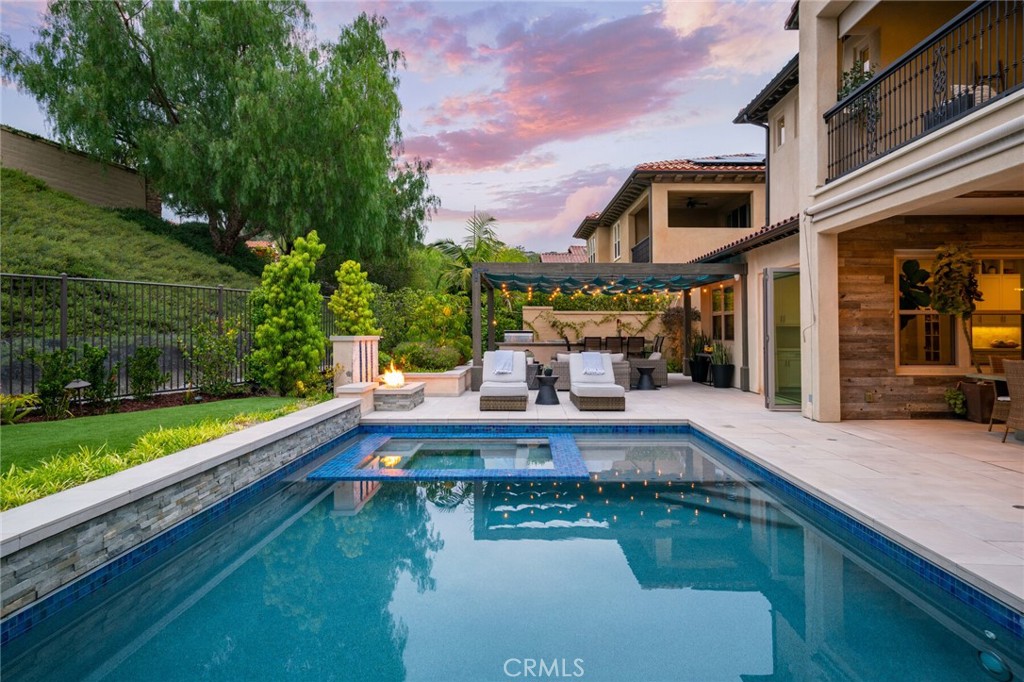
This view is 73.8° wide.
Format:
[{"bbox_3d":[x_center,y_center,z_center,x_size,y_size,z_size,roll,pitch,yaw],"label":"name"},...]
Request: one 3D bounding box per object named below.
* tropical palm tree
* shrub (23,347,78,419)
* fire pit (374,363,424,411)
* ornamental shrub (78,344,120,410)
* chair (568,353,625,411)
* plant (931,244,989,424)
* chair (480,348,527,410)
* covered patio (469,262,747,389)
[{"bbox_3d":[-0.970,-1.250,20.300,3.000,4.600,3.000,0,1,0],"label":"tropical palm tree"},{"bbox_3d":[-5.050,0.455,7.480,0.520,0.800,0.580,0,1,22],"label":"shrub"},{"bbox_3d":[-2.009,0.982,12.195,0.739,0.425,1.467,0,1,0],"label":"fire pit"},{"bbox_3d":[-4.860,0.430,8.030,0.450,0.780,0.480,0,1,22],"label":"ornamental shrub"},{"bbox_3d":[1.523,0.695,12.397,0.779,0.941,1.872,0,1,0],"label":"chair"},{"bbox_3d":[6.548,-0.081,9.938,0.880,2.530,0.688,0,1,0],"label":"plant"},{"bbox_3d":[-0.137,0.695,12.397,0.789,0.951,1.872,0,1,0],"label":"chair"},{"bbox_3d":[2.297,-0.334,18.418,6.274,2.904,6.021,0,1,1],"label":"covered patio"}]

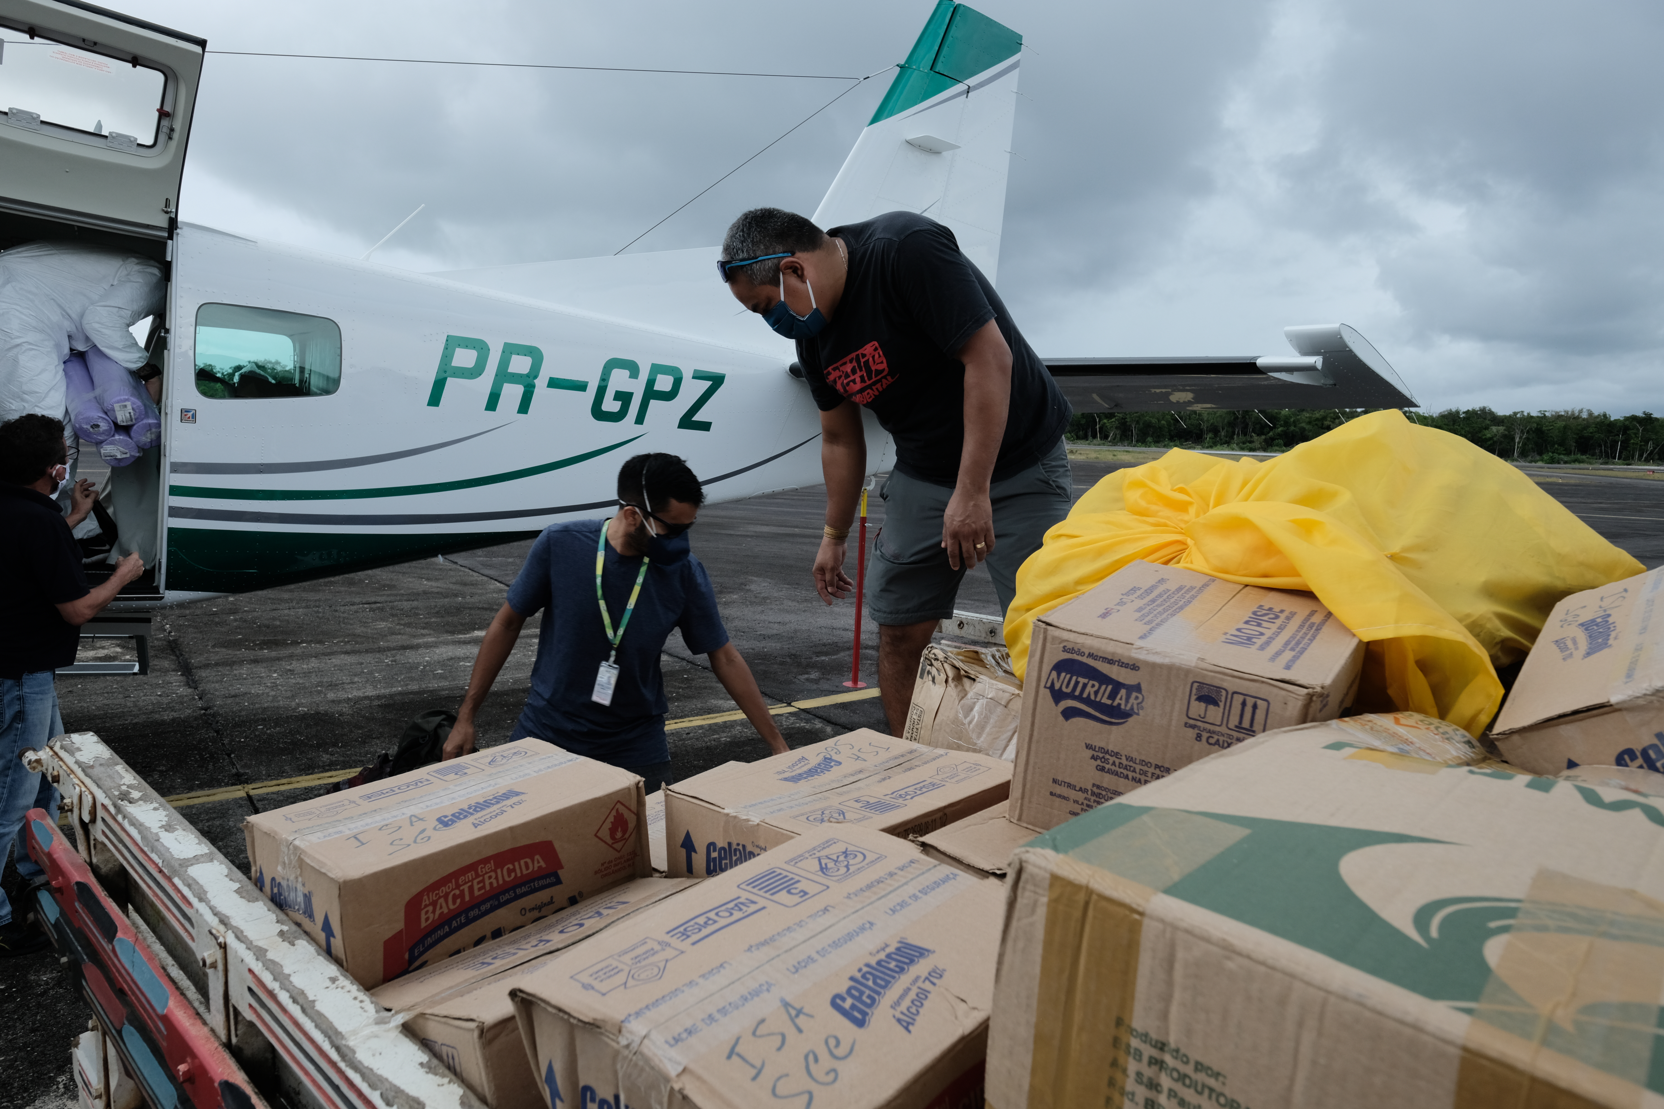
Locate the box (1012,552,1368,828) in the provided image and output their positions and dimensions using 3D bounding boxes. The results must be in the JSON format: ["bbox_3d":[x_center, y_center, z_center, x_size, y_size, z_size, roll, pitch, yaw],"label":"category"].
[{"bbox_3d":[0.328,0.145,0.883,0.219,0.190,0.254,15,19,33],"label":"box"}]

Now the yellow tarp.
[{"bbox_3d":[0.640,0.020,1.230,0.760,0.400,0.480,0,8,-17],"label":"yellow tarp"}]

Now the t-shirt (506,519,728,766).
[{"bbox_3d":[-0.500,0.205,2.250,0.480,0.580,0.300,-1,8,-22],"label":"t-shirt"}]

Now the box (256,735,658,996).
[{"bbox_3d":[-0.356,0.311,0.924,0.230,0.165,0.280,3,8,44],"label":"box"}]

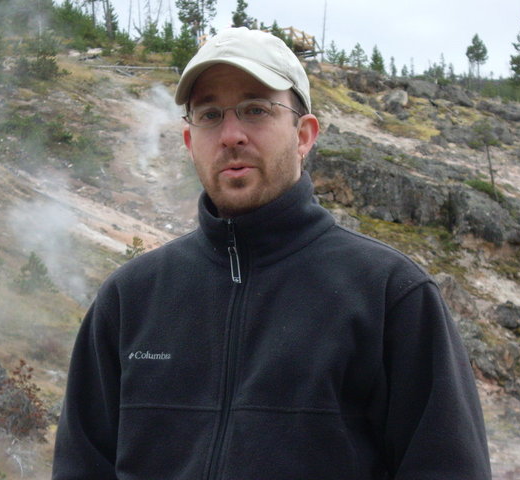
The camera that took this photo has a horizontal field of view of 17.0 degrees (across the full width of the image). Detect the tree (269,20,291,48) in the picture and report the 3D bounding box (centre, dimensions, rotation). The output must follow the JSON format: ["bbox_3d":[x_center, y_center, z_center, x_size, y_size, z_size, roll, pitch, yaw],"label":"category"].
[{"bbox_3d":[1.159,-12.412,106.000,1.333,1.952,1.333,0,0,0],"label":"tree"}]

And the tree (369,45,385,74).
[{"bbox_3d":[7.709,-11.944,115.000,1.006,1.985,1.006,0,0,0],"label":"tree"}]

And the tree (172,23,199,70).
[{"bbox_3d":[-4.373,-11.357,102.000,1.450,2.817,1.450,0,0,0],"label":"tree"}]

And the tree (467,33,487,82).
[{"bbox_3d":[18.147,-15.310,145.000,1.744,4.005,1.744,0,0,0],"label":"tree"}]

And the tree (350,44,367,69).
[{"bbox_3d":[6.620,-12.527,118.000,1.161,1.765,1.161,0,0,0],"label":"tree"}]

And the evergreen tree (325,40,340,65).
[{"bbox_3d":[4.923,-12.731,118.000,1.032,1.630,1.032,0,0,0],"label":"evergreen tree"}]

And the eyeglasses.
[{"bbox_3d":[-0.012,-0.152,2.266,0.136,0.040,0.136,-6,-9,24],"label":"eyeglasses"}]

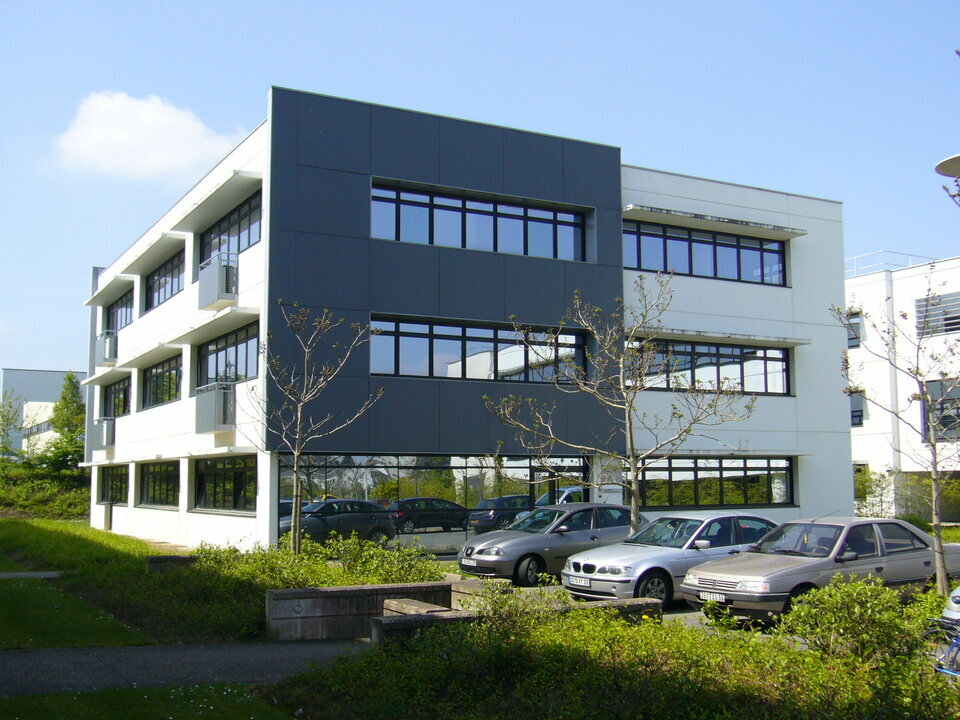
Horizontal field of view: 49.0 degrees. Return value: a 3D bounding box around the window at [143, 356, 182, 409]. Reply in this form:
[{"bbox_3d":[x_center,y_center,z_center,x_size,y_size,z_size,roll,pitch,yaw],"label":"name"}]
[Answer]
[{"bbox_3d":[-10.095,0.718,33.819,0.200,1.430,6.000,3,-7,-29],"label":"window"}]

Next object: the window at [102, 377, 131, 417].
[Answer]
[{"bbox_3d":[-14.460,1.559,42.249,0.200,1.500,6.400,3,-7,-29],"label":"window"}]

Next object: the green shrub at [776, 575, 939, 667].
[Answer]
[{"bbox_3d":[4.084,2.799,11.402,1.600,0.950,1.350,0,-6,0],"label":"green shrub"}]

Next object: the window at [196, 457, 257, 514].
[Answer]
[{"bbox_3d":[-6.517,3.203,27.191,0.200,1.420,6.000,3,-7,-29],"label":"window"}]

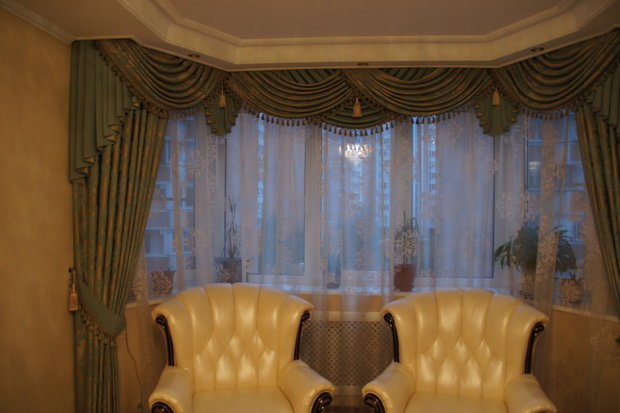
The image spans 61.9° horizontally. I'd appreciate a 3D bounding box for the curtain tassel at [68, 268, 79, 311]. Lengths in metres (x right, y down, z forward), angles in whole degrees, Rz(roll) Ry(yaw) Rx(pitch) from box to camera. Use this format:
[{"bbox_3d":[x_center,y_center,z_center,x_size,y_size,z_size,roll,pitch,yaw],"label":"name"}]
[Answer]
[{"bbox_3d":[-1.397,0.490,3.050,0.060,0.270,0.060,0,0,5],"label":"curtain tassel"}]

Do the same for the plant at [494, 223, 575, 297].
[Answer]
[{"bbox_3d":[1.665,0.400,3.830,0.600,0.560,0.530,0,0,5],"label":"plant"}]

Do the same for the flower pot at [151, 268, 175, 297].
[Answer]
[{"bbox_3d":[-1.084,0.565,3.810,0.172,0.185,0.172,0,0,0],"label":"flower pot"}]

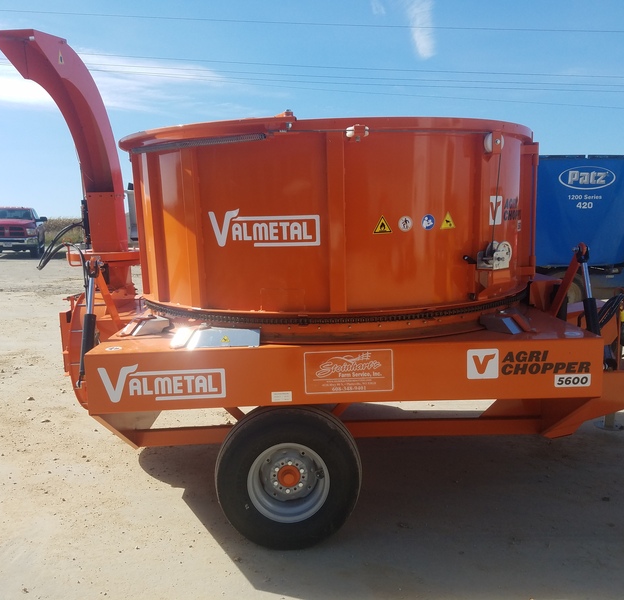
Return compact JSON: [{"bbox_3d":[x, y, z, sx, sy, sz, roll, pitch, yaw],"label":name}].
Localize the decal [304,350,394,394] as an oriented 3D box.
[{"bbox_3d":[0.180,0.348,2.905,0.440,0.210,0.010,-2,9,-1],"label":"decal"}]

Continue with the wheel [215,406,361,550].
[{"bbox_3d":[-0.119,0.871,3.106,0.755,0.755,0.270,-2,9,-1],"label":"wheel"}]

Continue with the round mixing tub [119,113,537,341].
[{"bbox_3d":[0.127,-0.512,4.186,2.713,1.070,2.713,-1,8,0],"label":"round mixing tub"}]

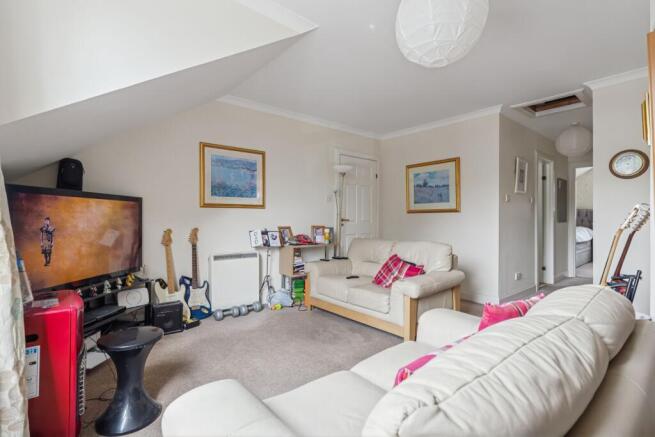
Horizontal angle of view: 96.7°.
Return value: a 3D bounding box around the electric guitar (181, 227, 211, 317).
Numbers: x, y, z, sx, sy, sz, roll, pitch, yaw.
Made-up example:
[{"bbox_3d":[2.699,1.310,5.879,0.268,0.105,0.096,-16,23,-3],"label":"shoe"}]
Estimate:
[{"bbox_3d":[-1.383,0.572,3.063,0.318,0.957,0.081,0,-6,-33],"label":"electric guitar"}]

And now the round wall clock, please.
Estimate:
[{"bbox_3d":[2.667,-0.477,2.577,0.045,0.263,0.263,0,1,-39],"label":"round wall clock"}]

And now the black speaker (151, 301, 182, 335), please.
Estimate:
[{"bbox_3d":[-1.521,0.937,2.755,0.255,0.275,0.150,0,0,-37],"label":"black speaker"}]

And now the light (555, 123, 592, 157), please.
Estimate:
[{"bbox_3d":[3.461,-1.086,4.080,0.430,0.460,0.430,0,0,-39],"label":"light"}]

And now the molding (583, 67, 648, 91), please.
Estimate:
[{"bbox_3d":[2.810,-1.346,2.819,0.080,0.080,0.520,0,0,-44],"label":"molding"}]

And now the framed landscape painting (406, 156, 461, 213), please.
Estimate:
[{"bbox_3d":[1.461,-0.434,4.075,0.035,0.715,0.825,0,1,-39],"label":"framed landscape painting"}]

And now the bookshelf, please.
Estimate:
[{"bbox_3d":[-0.304,0.694,3.865,0.566,0.747,0.326,0,1,-39],"label":"bookshelf"}]

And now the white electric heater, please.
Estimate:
[{"bbox_3d":[-1.072,0.704,3.342,0.558,0.605,0.151,0,1,-39],"label":"white electric heater"}]

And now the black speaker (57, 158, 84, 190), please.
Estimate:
[{"bbox_3d":[-2.016,-0.333,2.283,0.162,0.273,0.157,0,1,43],"label":"black speaker"}]

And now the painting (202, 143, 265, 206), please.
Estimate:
[{"bbox_3d":[-1.046,-0.456,3.297,0.743,0.685,0.035,0,0,-39],"label":"painting"}]

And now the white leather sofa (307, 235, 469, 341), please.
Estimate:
[{"bbox_3d":[0.600,0.662,3.361,0.970,0.830,1.490,0,0,-43],"label":"white leather sofa"}]

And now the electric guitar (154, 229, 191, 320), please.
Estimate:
[{"bbox_3d":[-1.508,0.568,2.829,0.320,0.960,0.080,-2,-4,-37],"label":"electric guitar"}]

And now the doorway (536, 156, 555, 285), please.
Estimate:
[{"bbox_3d":[3.423,0.040,4.624,0.850,2.050,0.111,0,1,-39],"label":"doorway"}]

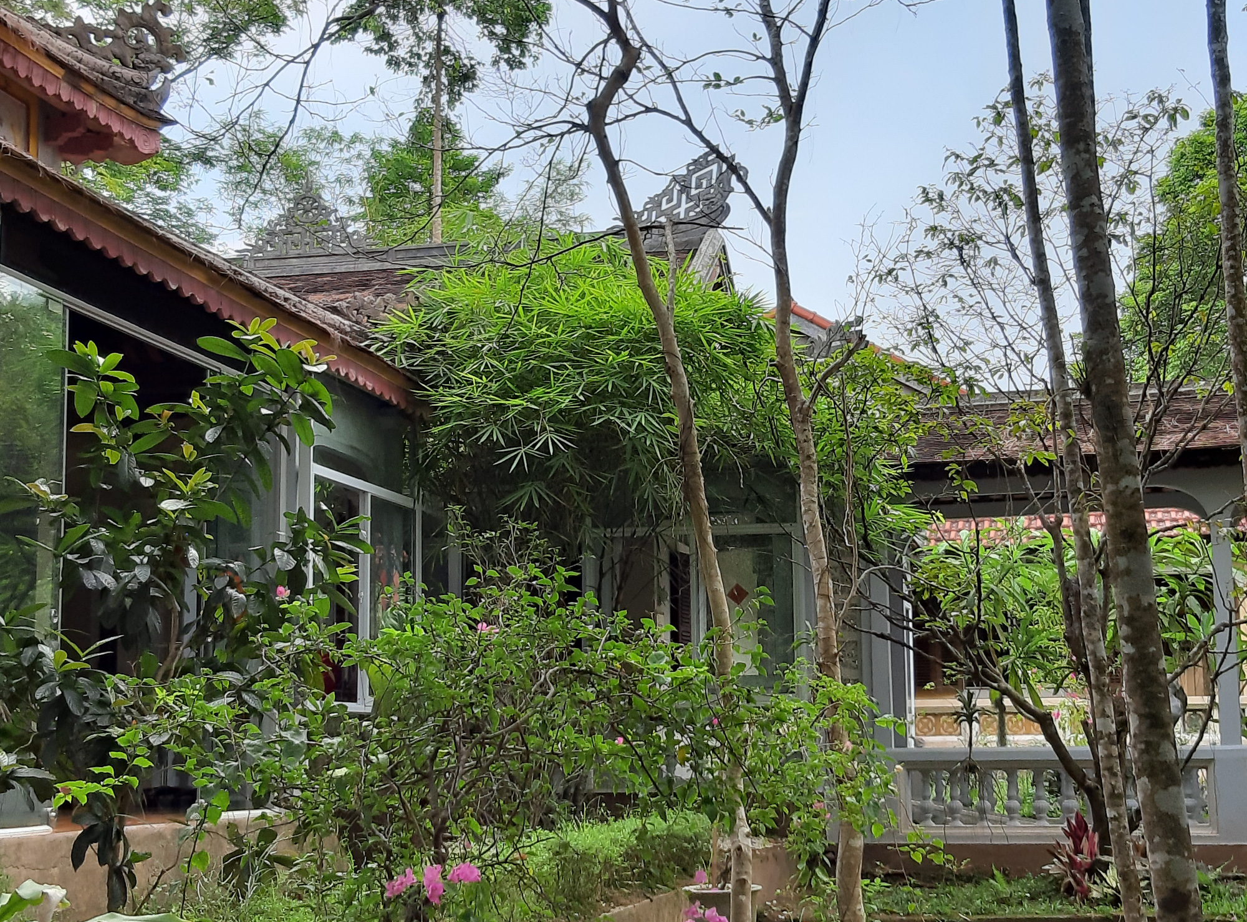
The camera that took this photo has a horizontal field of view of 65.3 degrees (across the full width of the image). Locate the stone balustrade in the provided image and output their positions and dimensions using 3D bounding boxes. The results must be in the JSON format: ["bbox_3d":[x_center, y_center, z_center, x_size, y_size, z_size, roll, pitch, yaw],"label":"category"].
[{"bbox_3d":[3.566,2.734,8.100,2.570,0.710,0.180,-1,-6,6],"label":"stone balustrade"}]

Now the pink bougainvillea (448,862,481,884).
[{"bbox_3d":[-0.473,1.227,2.900,0.100,0.061,0.075,-1,-6,0],"label":"pink bougainvillea"}]

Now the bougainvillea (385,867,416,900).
[{"bbox_3d":[-0.665,1.258,2.900,0.094,0.091,0.080,-1,-6,0],"label":"bougainvillea"}]

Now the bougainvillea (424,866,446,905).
[{"bbox_3d":[-0.562,1.264,2.900,0.063,0.113,0.070,-1,-6,0],"label":"bougainvillea"}]

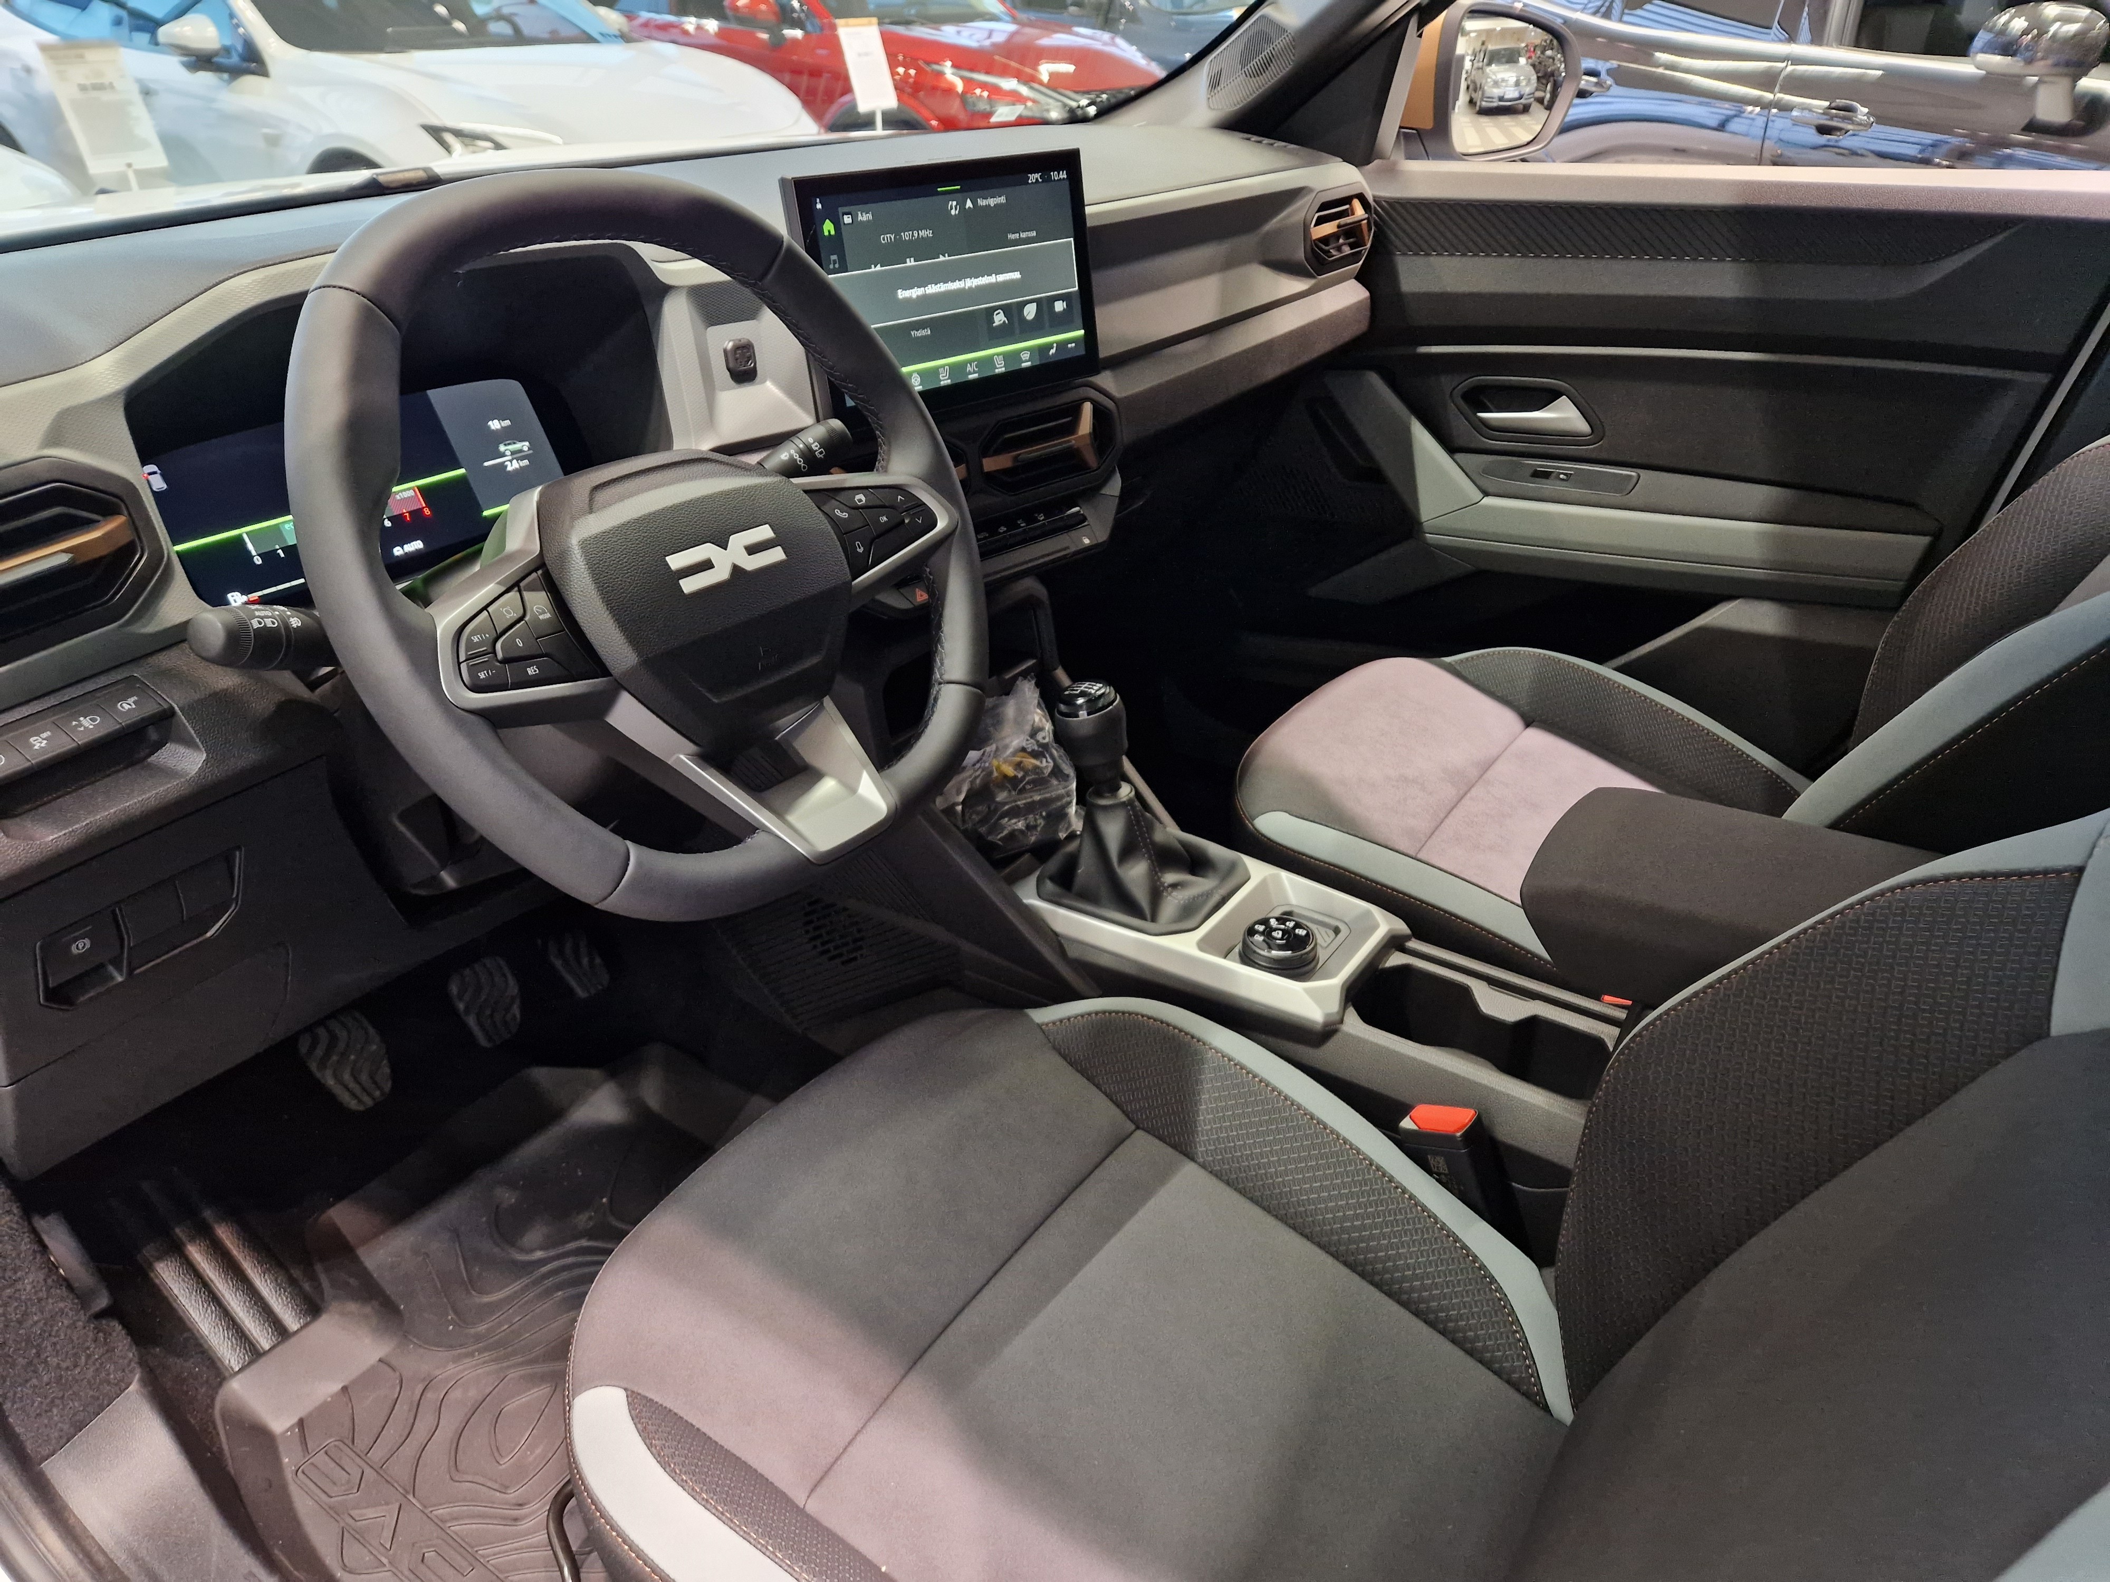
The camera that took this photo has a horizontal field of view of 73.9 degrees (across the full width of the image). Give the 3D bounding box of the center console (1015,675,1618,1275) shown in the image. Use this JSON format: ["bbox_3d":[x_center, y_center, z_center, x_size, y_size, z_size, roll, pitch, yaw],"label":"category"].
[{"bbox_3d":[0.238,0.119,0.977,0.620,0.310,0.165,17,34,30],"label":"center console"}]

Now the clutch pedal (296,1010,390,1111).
[{"bbox_3d":[-0.530,0.201,1.042,0.025,0.067,0.051,-18,13,43],"label":"clutch pedal"}]

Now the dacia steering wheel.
[{"bbox_3d":[-0.195,-0.123,0.695,0.105,0.358,0.370,-14,15,42],"label":"dacia steering wheel"}]

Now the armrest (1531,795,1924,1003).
[{"bbox_3d":[0.424,0.085,0.801,0.285,0.082,0.148,17,34,30],"label":"armrest"}]

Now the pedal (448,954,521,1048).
[{"bbox_3d":[-0.464,0.171,1.135,0.025,0.062,0.051,-18,13,43],"label":"pedal"}]

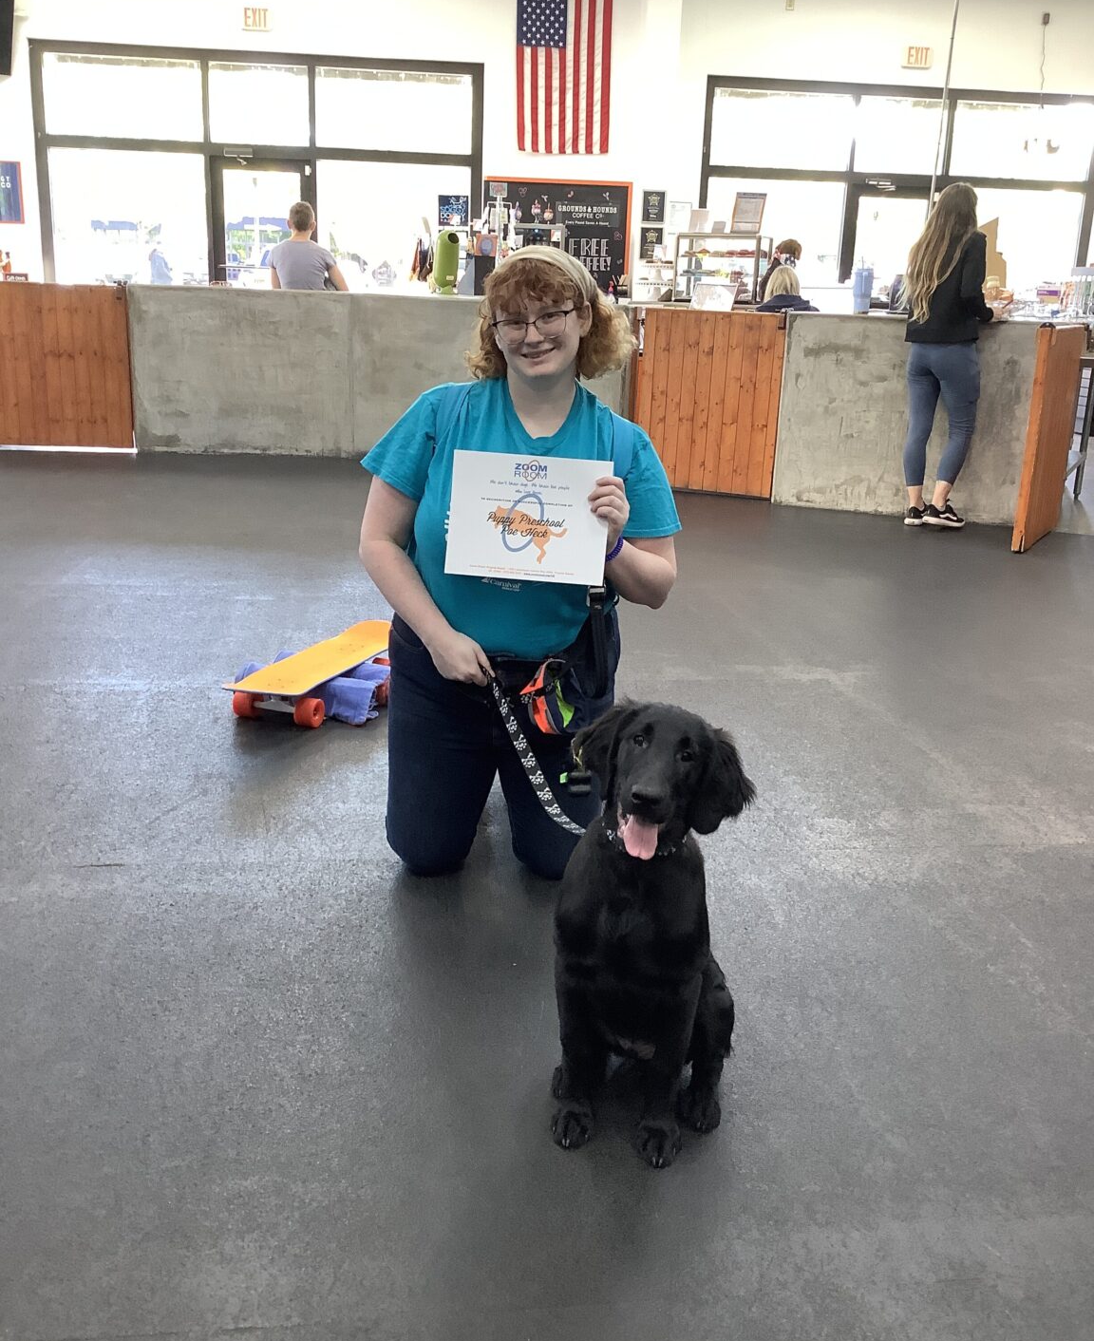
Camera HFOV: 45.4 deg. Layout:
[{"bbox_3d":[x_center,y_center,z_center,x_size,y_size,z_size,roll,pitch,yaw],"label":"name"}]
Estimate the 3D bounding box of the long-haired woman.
[{"bbox_3d":[2.118,-1.637,6.843,0.460,1.690,0.420,13,19,33],"label":"long-haired woman"}]

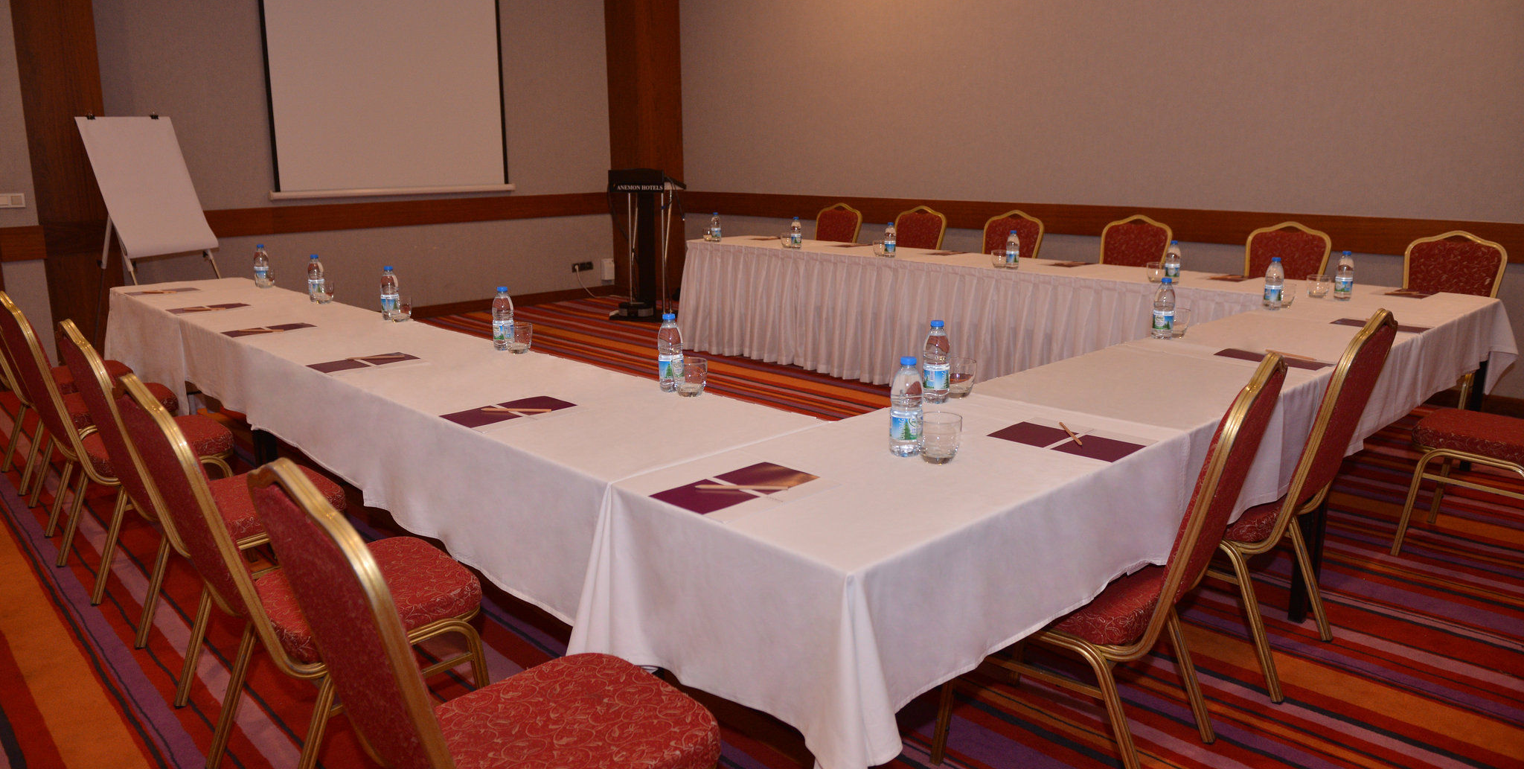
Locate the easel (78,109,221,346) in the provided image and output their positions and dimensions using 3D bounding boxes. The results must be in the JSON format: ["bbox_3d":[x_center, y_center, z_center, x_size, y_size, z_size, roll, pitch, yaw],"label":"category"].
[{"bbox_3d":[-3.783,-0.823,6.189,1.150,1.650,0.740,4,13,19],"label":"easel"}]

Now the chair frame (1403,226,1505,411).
[{"bbox_3d":[3.055,-0.190,4.629,0.570,0.962,0.455,-12,17,-43],"label":"chair frame"}]

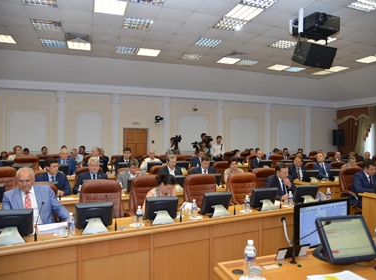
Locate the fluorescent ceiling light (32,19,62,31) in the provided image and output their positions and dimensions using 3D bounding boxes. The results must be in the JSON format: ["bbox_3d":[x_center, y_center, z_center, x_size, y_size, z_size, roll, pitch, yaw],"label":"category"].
[{"bbox_3d":[-2.682,-2.176,5.364,0.600,0.090,0.600,0,0,-19],"label":"fluorescent ceiling light"}]

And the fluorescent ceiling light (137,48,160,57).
[{"bbox_3d":[-1.072,-2.351,7.603,0.600,0.090,0.600,0,0,-19],"label":"fluorescent ceiling light"}]

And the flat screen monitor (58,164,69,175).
[{"bbox_3d":[-2.828,0.686,6.300,0.380,0.320,0.180,0,0,-16],"label":"flat screen monitor"}]

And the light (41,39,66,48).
[{"bbox_3d":[-3.263,-2.353,6.810,0.600,0.070,0.600,1,0,-19],"label":"light"}]

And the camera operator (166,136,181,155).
[{"bbox_3d":[-0.520,0.750,10.100,0.500,1.680,0.550,1,0,-34],"label":"camera operator"}]

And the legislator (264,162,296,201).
[{"bbox_3d":[1.340,0.970,3.980,0.560,1.280,0.750,1,0,-27],"label":"legislator"}]

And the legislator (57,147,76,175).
[{"bbox_3d":[-2.540,0.860,5.820,0.540,1.330,0.720,0,0,-20],"label":"legislator"}]

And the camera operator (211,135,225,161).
[{"bbox_3d":[1.020,0.735,9.450,0.520,1.740,0.360,0,0,-3],"label":"camera operator"}]

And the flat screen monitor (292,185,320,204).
[{"bbox_3d":[1.509,0.716,3.580,0.340,0.280,0.180,0,0,-9],"label":"flat screen monitor"}]

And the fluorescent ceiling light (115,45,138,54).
[{"bbox_3d":[-1.616,-2.420,7.504,0.600,0.080,0.600,1,0,-19],"label":"fluorescent ceiling light"}]

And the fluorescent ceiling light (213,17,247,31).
[{"bbox_3d":[0.865,-2.352,5.747,0.600,0.090,0.600,0,0,-19],"label":"fluorescent ceiling light"}]

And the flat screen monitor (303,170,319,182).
[{"bbox_3d":[2.510,0.750,5.750,0.340,0.265,0.180,0,0,-2],"label":"flat screen monitor"}]

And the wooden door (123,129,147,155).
[{"bbox_3d":[-1.999,0.585,10.521,0.900,2.000,0.080,1,0,-19],"label":"wooden door"}]

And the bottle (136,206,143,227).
[{"bbox_3d":[-0.530,0.820,3.040,0.066,0.220,0.066,0,0,-19],"label":"bottle"}]

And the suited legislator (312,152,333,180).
[{"bbox_3d":[3.200,0.970,6.680,0.540,1.320,0.700,0,0,-3],"label":"suited legislator"}]

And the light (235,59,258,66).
[{"bbox_3d":[1.809,-2.342,8.522,0.600,0.070,0.600,1,0,-19],"label":"light"}]

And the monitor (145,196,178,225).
[{"bbox_3d":[-0.275,0.725,2.900,0.350,0.285,0.180,0,0,-12],"label":"monitor"}]

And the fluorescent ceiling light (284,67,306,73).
[{"bbox_3d":[3.488,-2.340,9.188,0.600,0.080,0.600,0,0,-19],"label":"fluorescent ceiling light"}]

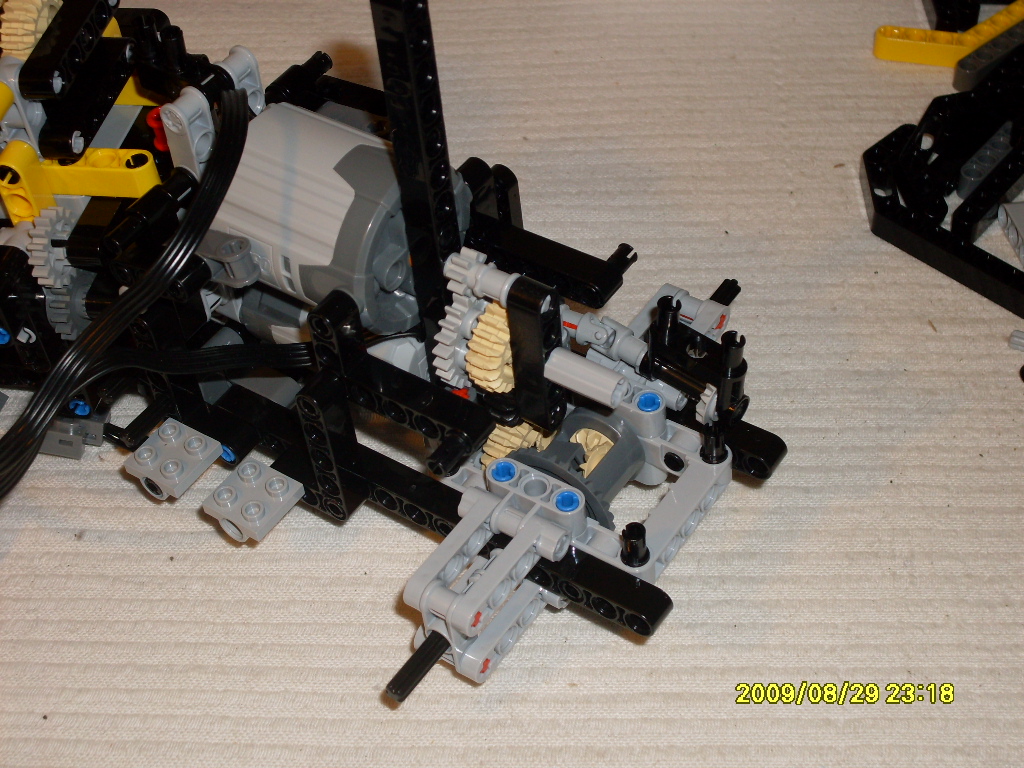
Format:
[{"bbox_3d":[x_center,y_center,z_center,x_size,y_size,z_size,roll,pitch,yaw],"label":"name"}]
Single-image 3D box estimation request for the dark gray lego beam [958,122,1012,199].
[{"bbox_3d":[0.133,-0.062,0.574,0.008,0.008,0.040,28,48,25],"label":"dark gray lego beam"}]

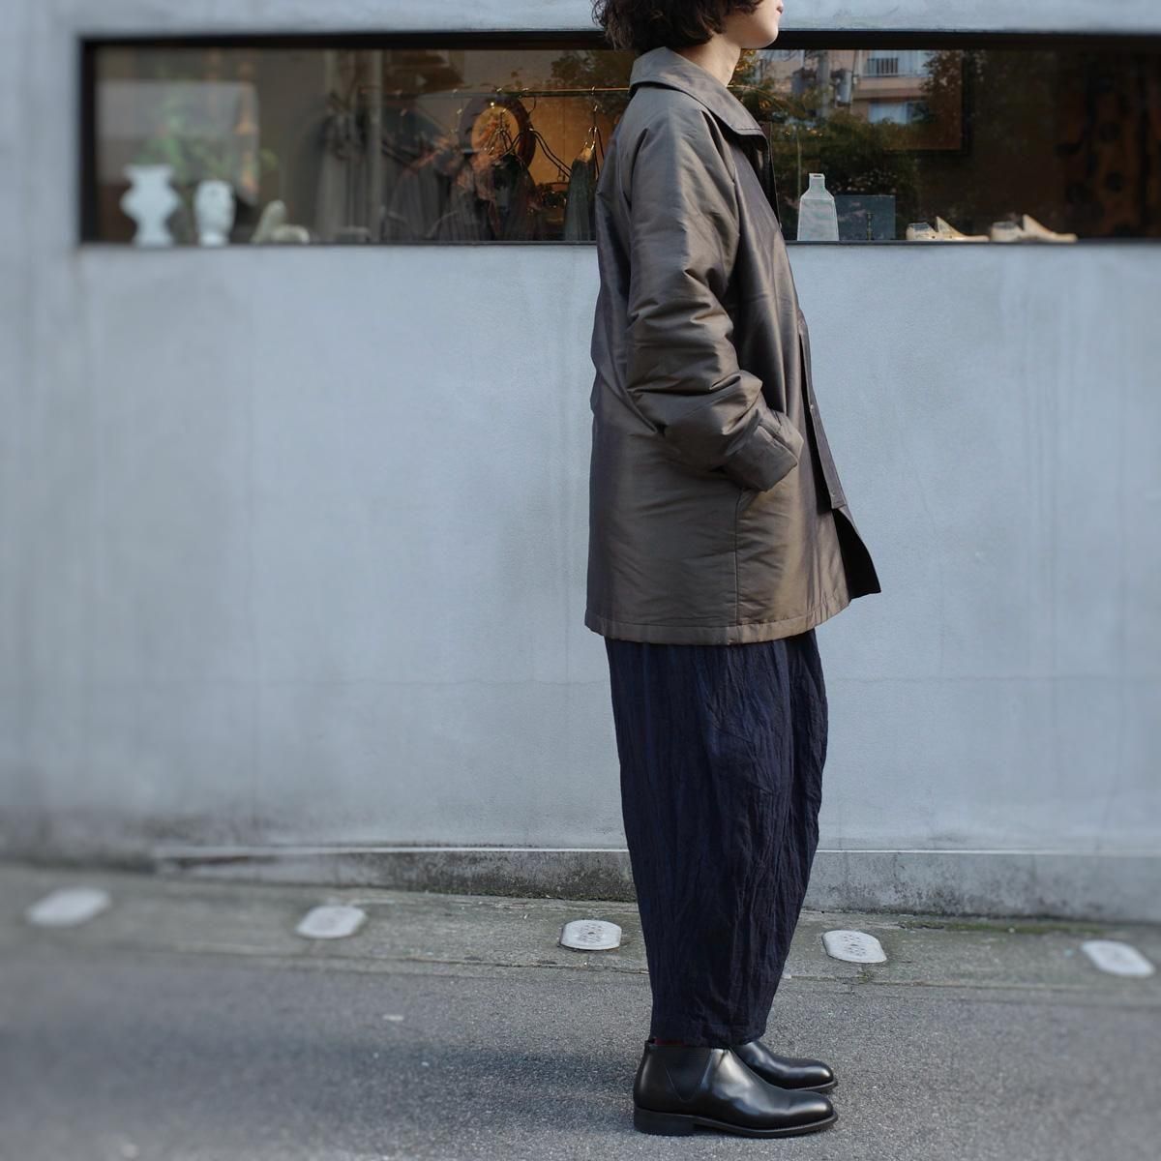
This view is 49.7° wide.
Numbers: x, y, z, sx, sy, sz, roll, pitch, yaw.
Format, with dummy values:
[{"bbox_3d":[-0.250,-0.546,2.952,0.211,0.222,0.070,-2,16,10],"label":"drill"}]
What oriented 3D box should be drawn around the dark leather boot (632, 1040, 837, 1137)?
[{"bbox_3d":[0.216,0.697,1.750,0.283,0.128,0.105,0,1,1],"label":"dark leather boot"}]

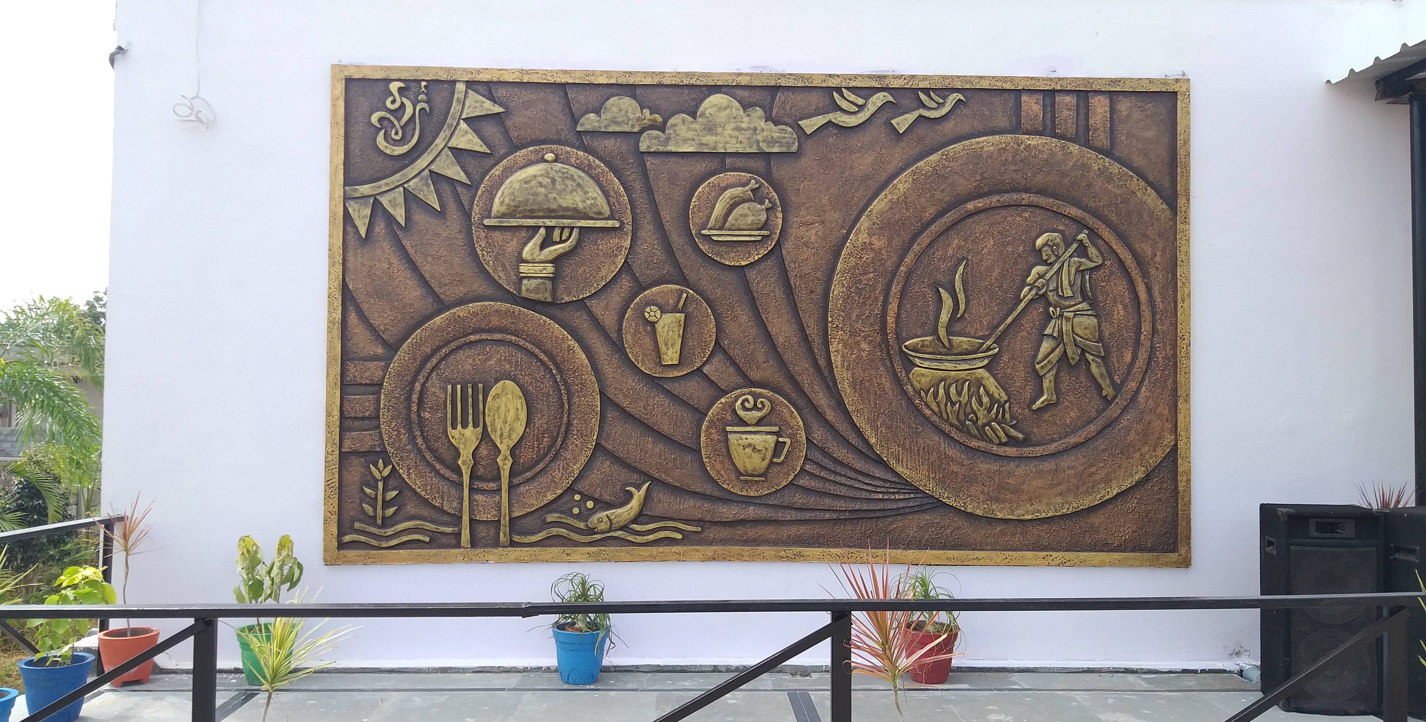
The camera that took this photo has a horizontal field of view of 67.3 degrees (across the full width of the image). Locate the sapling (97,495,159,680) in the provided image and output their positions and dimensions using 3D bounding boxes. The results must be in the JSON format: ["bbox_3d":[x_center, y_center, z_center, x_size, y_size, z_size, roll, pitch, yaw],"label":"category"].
[{"bbox_3d":[-2.857,1.108,5.234,0.327,0.912,0.341,1,-2,-2],"label":"sapling"}]

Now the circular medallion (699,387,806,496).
[{"bbox_3d":[0.205,0.413,5.472,0.549,0.549,0.050,1,-2,-2],"label":"circular medallion"}]

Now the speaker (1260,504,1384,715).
[{"bbox_3d":[2.852,1.147,5.035,0.436,0.915,0.334,0,-2,9],"label":"speaker"}]

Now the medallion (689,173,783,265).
[{"bbox_3d":[0.117,-0.730,5.506,0.482,0.482,0.050,1,-2,-2],"label":"medallion"}]

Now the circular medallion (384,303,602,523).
[{"bbox_3d":[-1.129,0.257,5.438,1.111,1.111,0.060,1,-2,-2],"label":"circular medallion"}]

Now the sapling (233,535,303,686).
[{"bbox_3d":[-2.188,1.215,5.268,0.347,0.711,0.320,1,-2,-2],"label":"sapling"}]

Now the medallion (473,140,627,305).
[{"bbox_3d":[-0.820,-0.698,5.477,0.818,0.818,0.060,1,-2,-2],"label":"medallion"}]

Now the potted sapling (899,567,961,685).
[{"bbox_3d":[1.082,1.318,5.388,0.333,0.566,0.320,1,-2,-2],"label":"potted sapling"}]

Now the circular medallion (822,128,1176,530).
[{"bbox_3d":[1.498,-0.175,5.528,1.821,1.993,0.070,1,-2,-2],"label":"circular medallion"}]

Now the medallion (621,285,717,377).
[{"bbox_3d":[-0.225,-0.151,5.477,0.484,0.484,0.050,1,-2,-2],"label":"medallion"}]

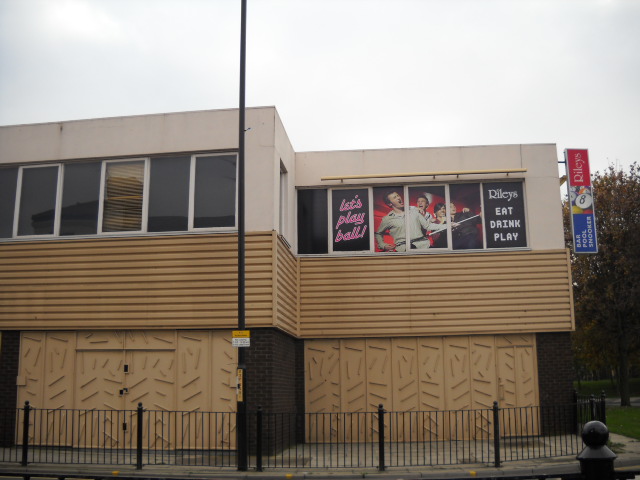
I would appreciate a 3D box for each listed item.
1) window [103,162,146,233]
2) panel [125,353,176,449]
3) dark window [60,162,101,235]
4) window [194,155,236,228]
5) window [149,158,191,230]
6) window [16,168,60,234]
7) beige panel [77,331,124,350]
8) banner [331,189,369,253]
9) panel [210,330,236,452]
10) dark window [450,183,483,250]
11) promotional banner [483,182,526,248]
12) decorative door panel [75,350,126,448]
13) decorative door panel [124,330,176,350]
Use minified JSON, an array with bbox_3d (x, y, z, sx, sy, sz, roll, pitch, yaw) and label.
[{"bbox_3d":[-4.073,-0.904,14.542,0.879,1.519,0.100,-2,-12,6],"label":"window"},{"bbox_3d":[-3.305,3.106,13.659,1.031,1.924,0.080,-2,-12,6],"label":"panel"},{"bbox_3d":[-5.273,-0.917,15.474,0.916,1.656,0.100,-2,-12,7],"label":"dark window"},{"bbox_3d":[-2.141,-0.986,14.327,0.875,1.538,0.100,-2,-12,6],"label":"window"},{"bbox_3d":[-3.103,-0.929,14.428,0.870,1.590,0.100,-2,-12,6],"label":"window"},{"bbox_3d":[-5.940,-0.810,14.785,0.865,1.518,0.100,-2,-12,6],"label":"window"},{"bbox_3d":[-4.430,2.030,14.200,1.050,0.400,0.070,-2,-11,7],"label":"beige panel"},{"bbox_3d":[0.782,-0.529,17.982,0.946,1.654,0.100,-2,-12,7],"label":"banner"},{"bbox_3d":[-1.918,3.037,14.215,0.590,2.324,0.100,-2,-12,7],"label":"panel"},{"bbox_3d":[3.484,-0.550,16.700,0.721,1.633,0.100,-2,-12,6],"label":"dark window"},{"bbox_3d":[4.616,-0.636,17.537,1.002,1.705,0.100,-2,-12,7],"label":"promotional banner"},{"bbox_3d":[-4.322,3.130,13.788,1.081,1.935,0.080,-2,-12,6],"label":"decorative door panel"},{"bbox_3d":[-3.535,2.109,14.612,1.104,0.380,0.100,-2,-12,7],"label":"decorative door panel"}]

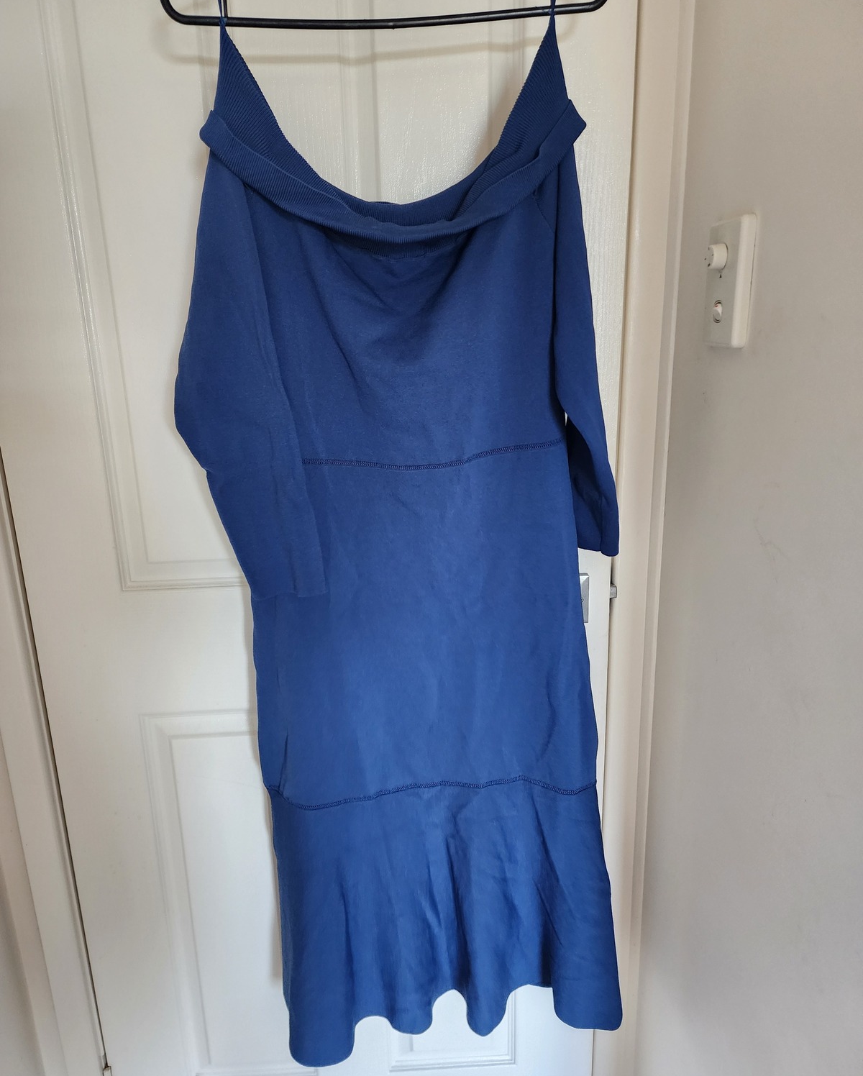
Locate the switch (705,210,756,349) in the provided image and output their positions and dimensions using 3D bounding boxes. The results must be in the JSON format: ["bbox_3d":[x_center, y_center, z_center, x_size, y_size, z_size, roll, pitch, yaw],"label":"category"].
[{"bbox_3d":[0.284,-0.249,0.753,0.028,0.116,0.075,-2,15,-2],"label":"switch"}]

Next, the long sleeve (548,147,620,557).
[{"bbox_3d":[0.174,-0.194,0.856,0.100,0.455,0.085,-2,15,-2],"label":"long sleeve"}]

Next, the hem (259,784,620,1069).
[{"bbox_3d":[0.029,0.490,1.012,0.465,0.385,0.120,-2,15,-2],"label":"hem"}]

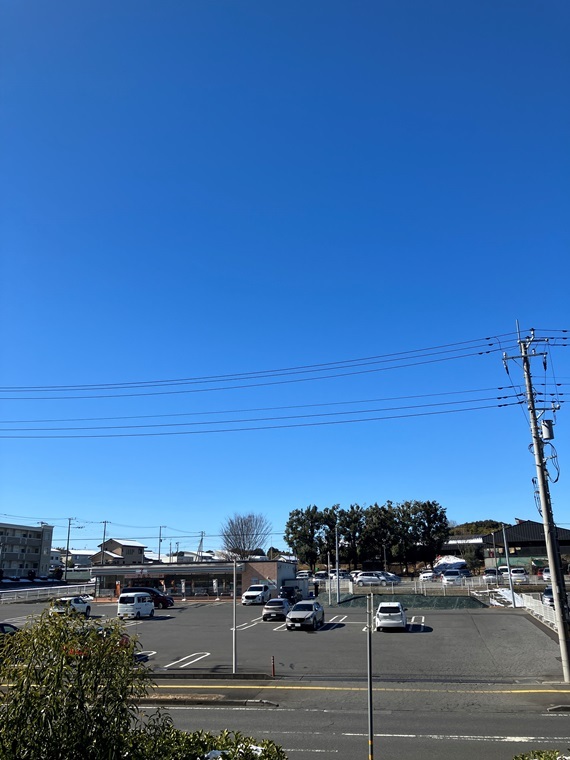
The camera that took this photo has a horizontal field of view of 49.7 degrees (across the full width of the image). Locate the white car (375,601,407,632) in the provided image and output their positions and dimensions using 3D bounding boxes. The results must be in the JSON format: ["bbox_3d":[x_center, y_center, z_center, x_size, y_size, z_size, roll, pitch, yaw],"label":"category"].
[{"bbox_3d":[6.727,14.592,38.051,1.730,1.560,4.450,-5,-16,13],"label":"white car"}]

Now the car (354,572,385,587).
[{"bbox_3d":[9.673,22.245,68.500,4.100,1.530,1.700,-5,-16,13],"label":"car"}]

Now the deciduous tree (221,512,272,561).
[{"bbox_3d":[-6.138,26.860,98.000,8.000,10.800,8.000,-1,-16,0],"label":"deciduous tree"}]

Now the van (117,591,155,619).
[{"bbox_3d":[-11.602,17.704,48.348,1.475,1.900,3.400,-5,-16,13],"label":"van"}]

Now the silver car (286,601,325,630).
[{"bbox_3d":[1.330,15.027,39.387,1.810,1.550,4.420,-5,-16,13],"label":"silver car"}]

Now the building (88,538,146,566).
[{"bbox_3d":[-40.508,43.502,150.000,9.500,8.400,11.000,-5,-16,14],"label":"building"}]

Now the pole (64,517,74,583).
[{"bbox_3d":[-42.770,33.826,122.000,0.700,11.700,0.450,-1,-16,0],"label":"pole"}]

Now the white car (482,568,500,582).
[{"bbox_3d":[23.459,22.392,70.000,1.700,1.560,4.100,-8,-17,23],"label":"white car"}]

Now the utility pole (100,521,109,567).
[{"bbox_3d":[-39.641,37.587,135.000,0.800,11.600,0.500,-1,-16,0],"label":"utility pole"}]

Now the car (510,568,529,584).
[{"bbox_3d":[26.493,22.079,69.300,1.500,1.660,3.400,-8,-17,24],"label":"car"}]

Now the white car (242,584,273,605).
[{"bbox_3d":[-2.593,20.700,59.378,1.860,1.690,4.600,-5,-16,14],"label":"white car"}]

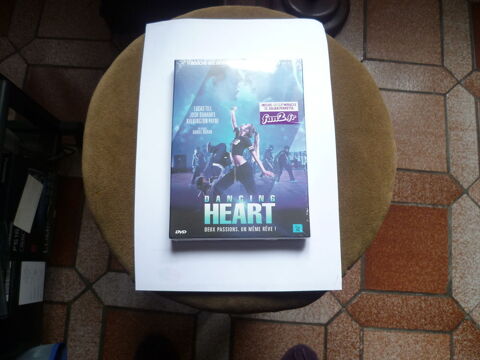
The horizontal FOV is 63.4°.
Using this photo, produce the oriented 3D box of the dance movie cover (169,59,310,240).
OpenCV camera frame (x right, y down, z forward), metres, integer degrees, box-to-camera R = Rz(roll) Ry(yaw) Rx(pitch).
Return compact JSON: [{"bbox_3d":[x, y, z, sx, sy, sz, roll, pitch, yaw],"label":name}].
[{"bbox_3d":[-0.001,-0.034,0.407,0.138,0.016,0.191,0,79,0],"label":"dance movie cover"}]

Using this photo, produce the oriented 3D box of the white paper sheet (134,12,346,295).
[{"bbox_3d":[-0.001,-0.034,0.417,0.210,0.005,0.297,0,79,0],"label":"white paper sheet"}]

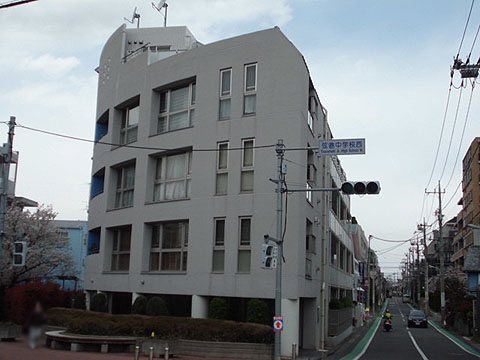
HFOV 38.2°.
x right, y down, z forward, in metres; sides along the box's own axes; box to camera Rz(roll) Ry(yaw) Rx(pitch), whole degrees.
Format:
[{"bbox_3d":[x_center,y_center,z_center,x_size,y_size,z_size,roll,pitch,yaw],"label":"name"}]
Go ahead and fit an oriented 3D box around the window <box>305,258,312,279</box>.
[{"bbox_3d":[2.722,3.531,27.442,0.120,0.786,2.151,0,-9,12],"label":"window"}]

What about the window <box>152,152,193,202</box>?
[{"bbox_3d":[-2.954,-0.124,30.056,0.250,2.124,2.971,10,-12,-42],"label":"window"}]

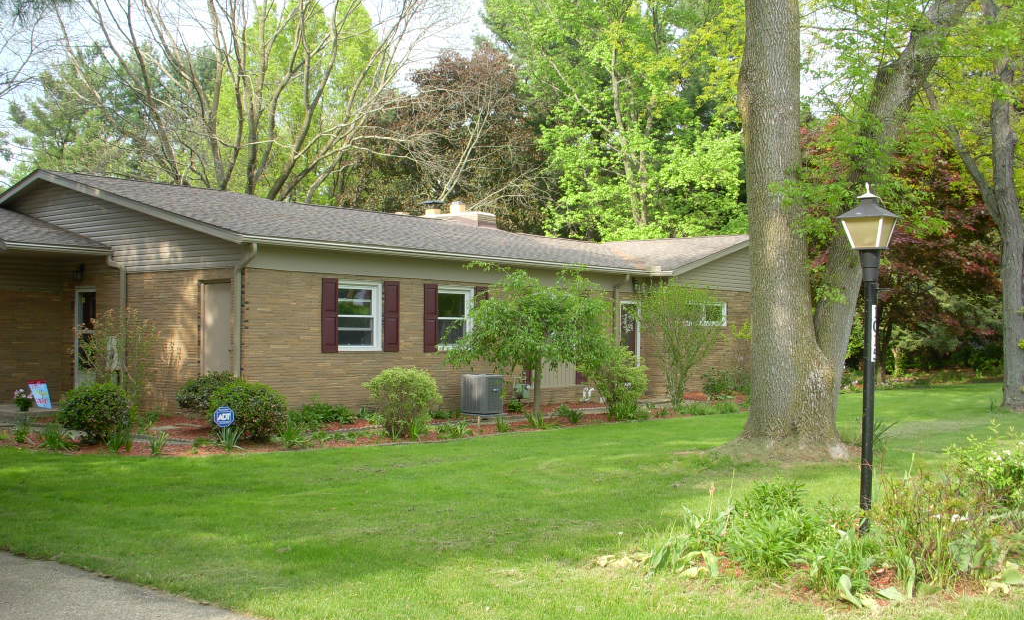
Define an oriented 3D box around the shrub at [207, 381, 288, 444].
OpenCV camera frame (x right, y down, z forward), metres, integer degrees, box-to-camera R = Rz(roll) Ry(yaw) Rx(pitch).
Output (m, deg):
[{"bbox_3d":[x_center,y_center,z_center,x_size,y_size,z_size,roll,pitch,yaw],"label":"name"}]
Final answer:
[{"bbox_3d":[-3.553,1.357,15.100,1.040,0.830,1.020,0,-1,0],"label":"shrub"}]

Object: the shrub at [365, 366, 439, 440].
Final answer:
[{"bbox_3d":[-1.553,1.307,15.800,1.060,0.990,1.040,0,-1,0],"label":"shrub"}]

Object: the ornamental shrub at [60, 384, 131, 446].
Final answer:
[{"bbox_3d":[-5.595,1.377,15.100,1.000,0.820,0.980,0,-1,0],"label":"ornamental shrub"}]

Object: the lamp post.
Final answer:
[{"bbox_3d":[2.460,0.354,7.800,0.360,2.460,0.360,-1,-2,41],"label":"lamp post"}]

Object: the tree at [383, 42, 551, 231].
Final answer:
[{"bbox_3d":[-1.942,-4.100,45.000,8.200,13.200,8.200,0,-1,0],"label":"tree"}]

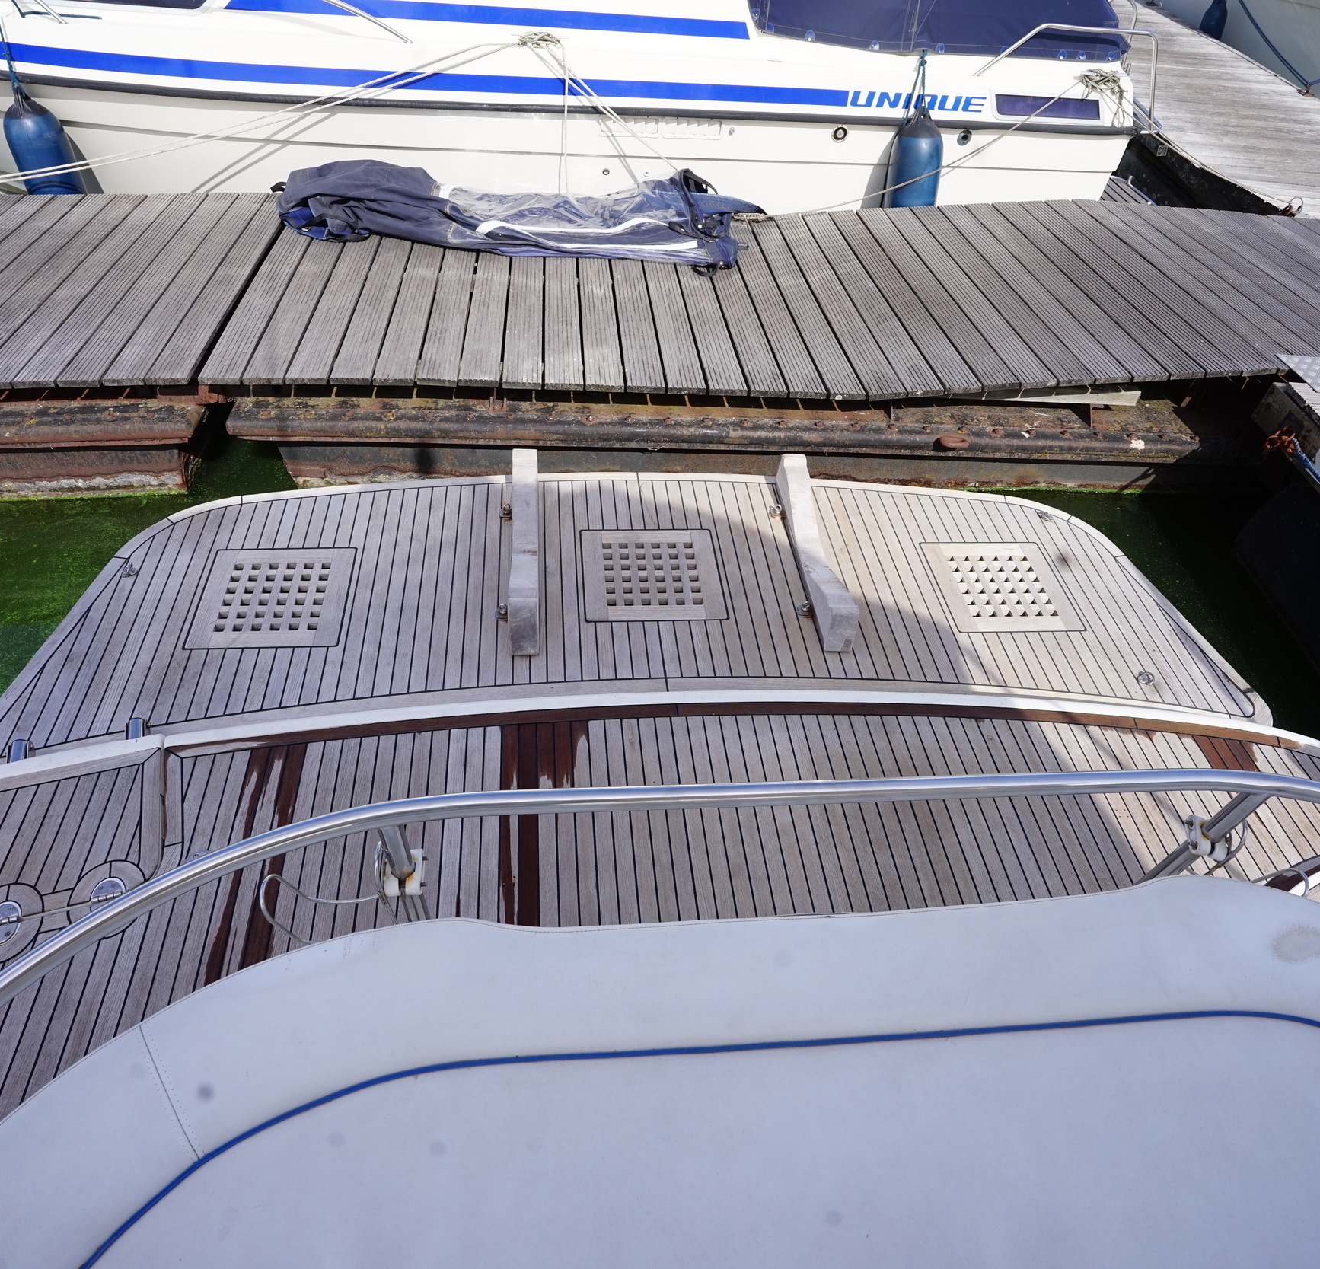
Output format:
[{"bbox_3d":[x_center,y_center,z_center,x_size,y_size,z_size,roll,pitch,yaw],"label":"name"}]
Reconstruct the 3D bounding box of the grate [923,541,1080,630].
[{"bbox_3d":[1.202,-0.165,3.191,0.455,0.030,0.455,-1,47,-7],"label":"grate"}]

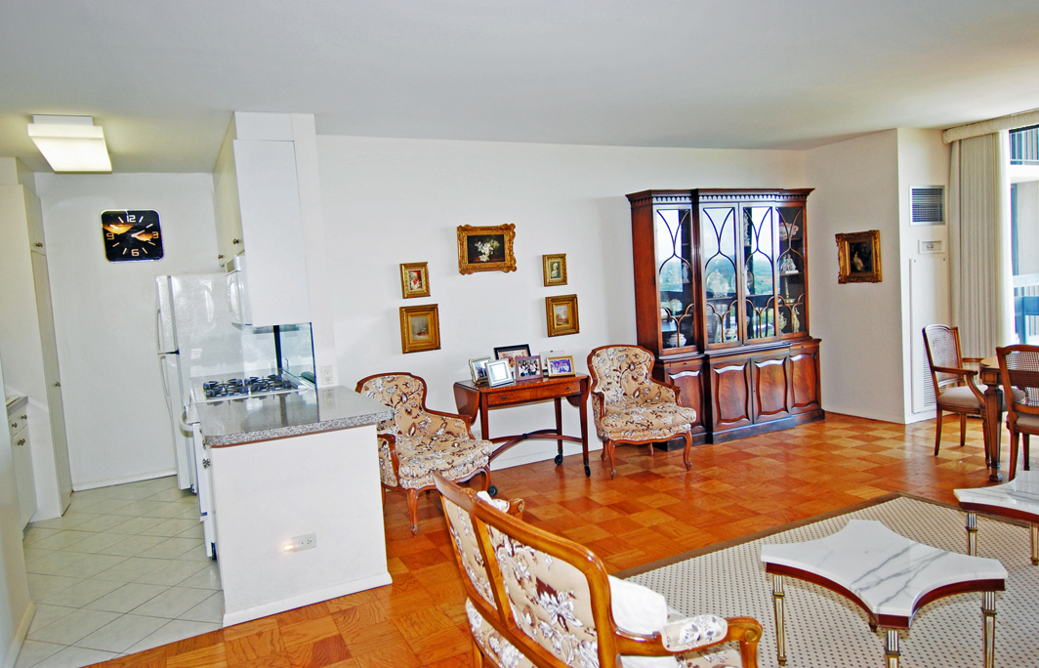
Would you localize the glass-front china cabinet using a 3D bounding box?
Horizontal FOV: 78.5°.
[{"bbox_3d":[1.995,-0.188,5.997,1.923,2.232,0.454,-5,4,-24],"label":"glass-front china cabinet"}]

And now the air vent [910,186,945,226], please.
[{"bbox_3d":[3.695,-1.159,5.739,0.530,0.350,0.035,-6,5,-26],"label":"air vent"}]

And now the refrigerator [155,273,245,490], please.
[{"bbox_3d":[-2.626,0.382,5.508,0.773,1.740,0.735,-6,4,-29],"label":"refrigerator"}]

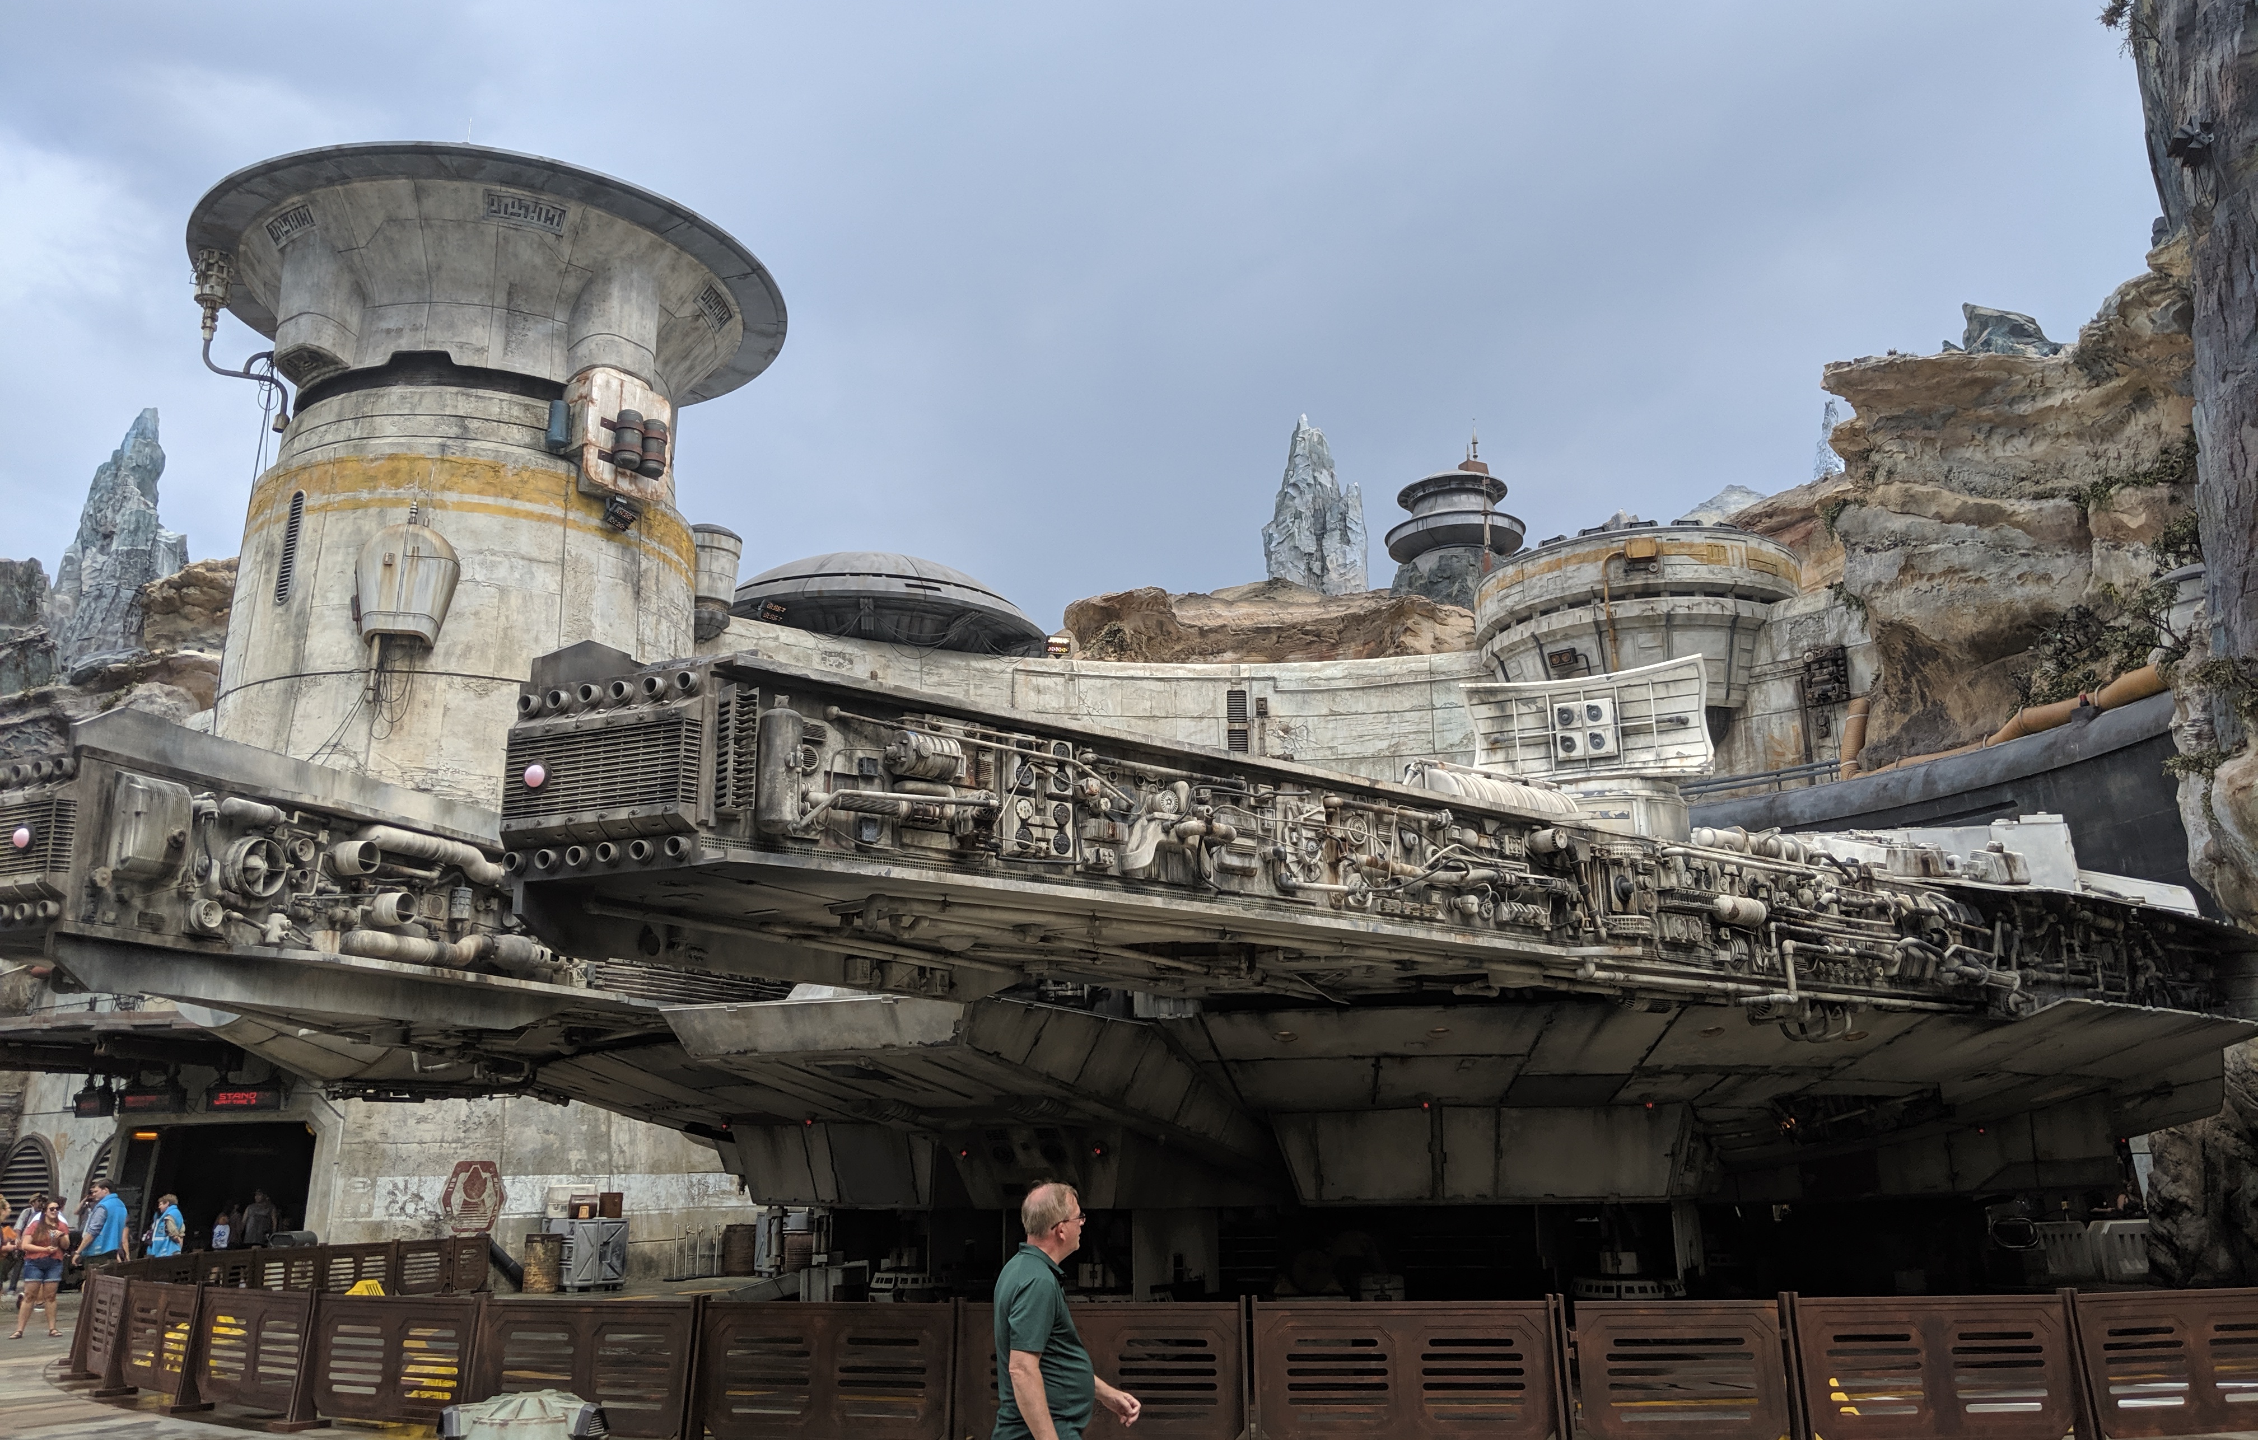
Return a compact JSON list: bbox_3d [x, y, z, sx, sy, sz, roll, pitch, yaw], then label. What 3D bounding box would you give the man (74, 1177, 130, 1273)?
[{"bbox_3d":[-12.048,6.313,20.570,0.450,1.830,0.550,3,-15,-11],"label":"man"}]

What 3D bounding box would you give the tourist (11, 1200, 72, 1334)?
[{"bbox_3d":[-13.370,6.749,21.593,0.620,1.650,0.420,10,-18,-36],"label":"tourist"}]

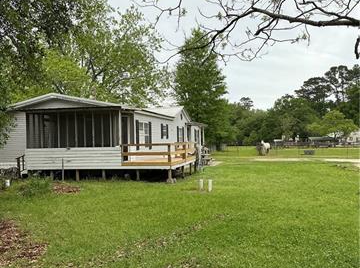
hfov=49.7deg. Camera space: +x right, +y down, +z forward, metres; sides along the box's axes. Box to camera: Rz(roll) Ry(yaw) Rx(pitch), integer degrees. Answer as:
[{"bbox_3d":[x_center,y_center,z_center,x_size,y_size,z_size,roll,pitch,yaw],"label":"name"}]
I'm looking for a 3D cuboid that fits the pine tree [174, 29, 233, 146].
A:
[{"bbox_3d":[3.250,-5.950,54.000,8.100,17.300,8.000,0,-1,0],"label":"pine tree"}]

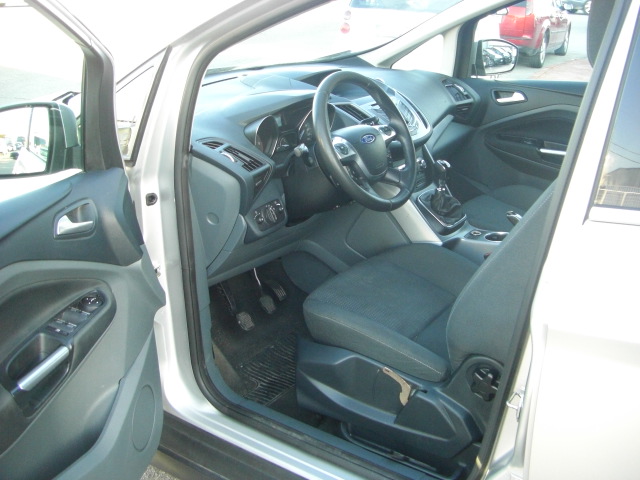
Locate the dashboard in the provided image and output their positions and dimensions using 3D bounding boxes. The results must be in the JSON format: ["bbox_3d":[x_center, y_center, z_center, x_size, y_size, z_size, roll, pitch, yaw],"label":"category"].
[{"bbox_3d":[0.027,-0.325,2.316,0.580,0.480,1.420,14,25,34],"label":"dashboard"}]

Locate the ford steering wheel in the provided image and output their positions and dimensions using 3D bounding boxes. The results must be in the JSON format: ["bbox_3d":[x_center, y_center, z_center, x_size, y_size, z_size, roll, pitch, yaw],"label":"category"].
[{"bbox_3d":[0.107,-0.244,1.793,0.110,0.375,0.375,-21,3,41],"label":"ford steering wheel"}]

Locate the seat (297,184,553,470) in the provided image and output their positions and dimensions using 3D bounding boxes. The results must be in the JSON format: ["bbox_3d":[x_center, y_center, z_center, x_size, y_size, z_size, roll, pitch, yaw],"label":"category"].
[{"bbox_3d":[0.420,-0.039,1.623,0.820,1.120,0.540,14,25,34],"label":"seat"}]

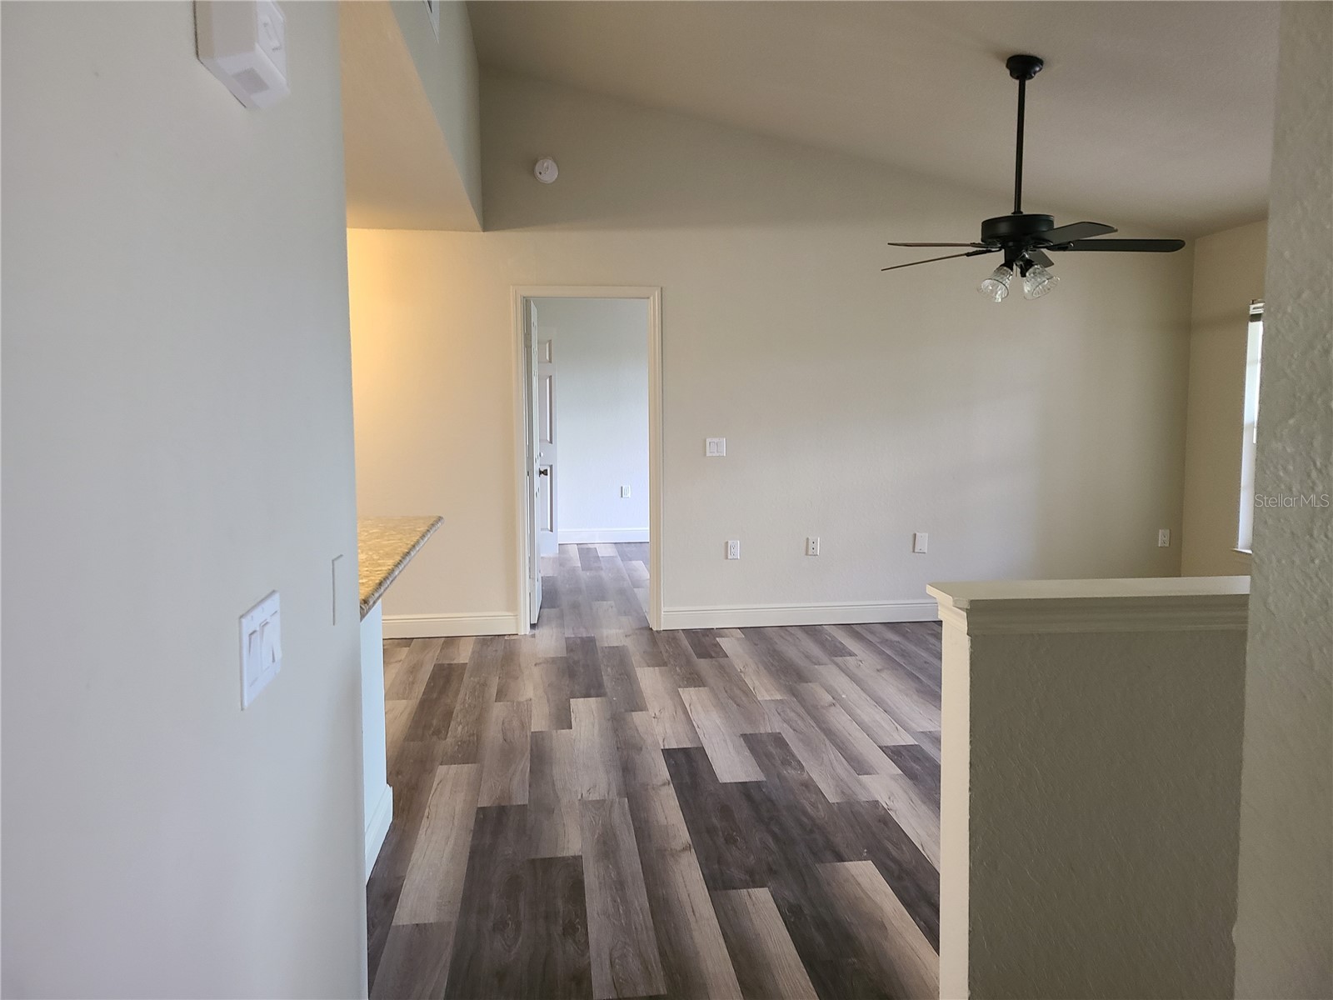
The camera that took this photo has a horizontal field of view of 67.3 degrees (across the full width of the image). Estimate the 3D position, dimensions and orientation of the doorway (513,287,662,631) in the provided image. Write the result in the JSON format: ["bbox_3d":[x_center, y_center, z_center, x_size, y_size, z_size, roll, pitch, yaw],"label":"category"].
[{"bbox_3d":[-0.479,-0.237,6.205,0.901,2.119,0.140,-1,5,-7],"label":"doorway"}]

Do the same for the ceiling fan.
[{"bbox_3d":[1.502,-1.356,4.220,1.280,1.010,1.280,-1,5,-7],"label":"ceiling fan"}]

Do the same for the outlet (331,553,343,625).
[{"bbox_3d":[-0.578,0.159,1.778,0.009,0.115,0.074,-1,5,-7],"label":"outlet"}]

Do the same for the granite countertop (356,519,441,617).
[{"bbox_3d":[-0.929,0.156,2.755,0.450,0.045,1.620,-1,5,-7],"label":"granite countertop"}]

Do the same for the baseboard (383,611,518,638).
[{"bbox_3d":[-1.367,0.769,6.137,0.920,0.136,0.018,-1,5,-7],"label":"baseboard"}]

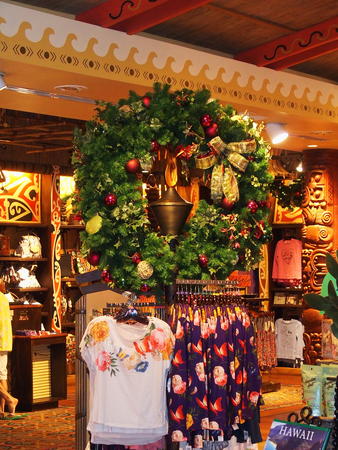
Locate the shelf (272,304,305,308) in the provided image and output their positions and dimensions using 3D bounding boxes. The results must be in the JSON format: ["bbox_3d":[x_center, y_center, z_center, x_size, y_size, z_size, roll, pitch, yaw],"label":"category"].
[{"bbox_3d":[1.729,1.179,14.300,0.470,0.040,0.330,0,-2,0],"label":"shelf"}]

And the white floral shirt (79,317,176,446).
[{"bbox_3d":[-0.231,0.860,5.500,0.500,0.690,0.150,0,-2,7],"label":"white floral shirt"}]

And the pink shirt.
[{"bbox_3d":[1.702,0.510,14.200,0.430,0.630,0.120,0,-2,0],"label":"pink shirt"}]

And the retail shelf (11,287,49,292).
[{"bbox_3d":[-2.018,0.933,14.300,0.570,0.045,0.350,0,-2,0],"label":"retail shelf"}]

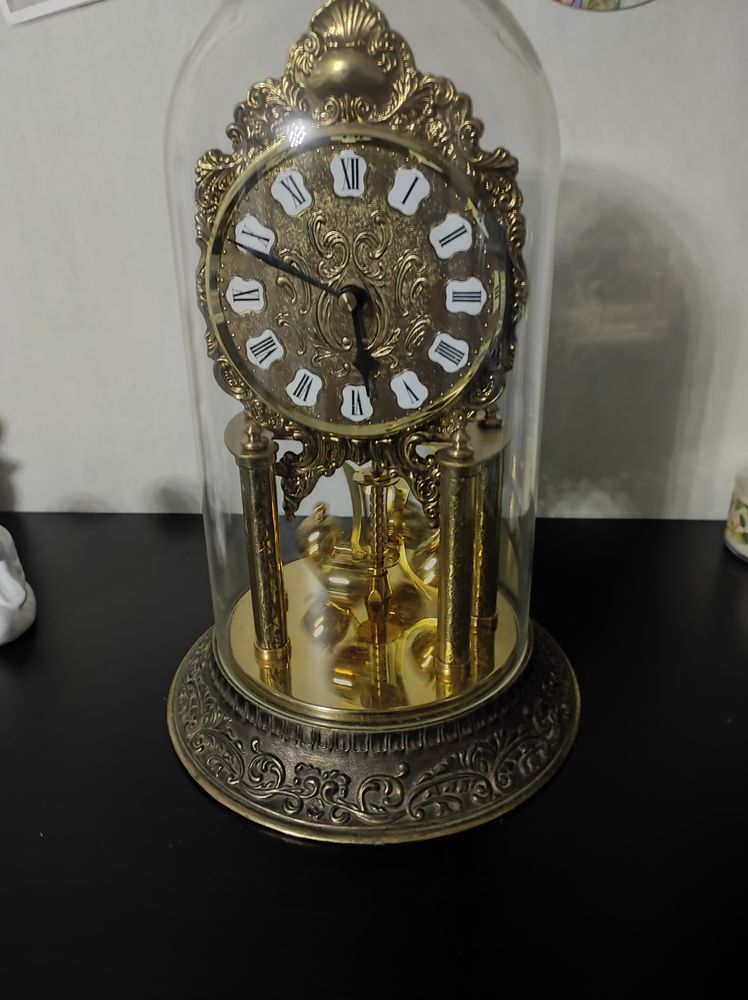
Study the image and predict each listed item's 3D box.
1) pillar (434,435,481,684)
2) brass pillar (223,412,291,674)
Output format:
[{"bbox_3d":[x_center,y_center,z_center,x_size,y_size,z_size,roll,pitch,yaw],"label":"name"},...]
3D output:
[{"bbox_3d":[0.032,0.022,0.277,0.017,0.104,0.017,3,25,9],"label":"pillar"},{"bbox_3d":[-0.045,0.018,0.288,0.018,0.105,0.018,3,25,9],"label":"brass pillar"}]

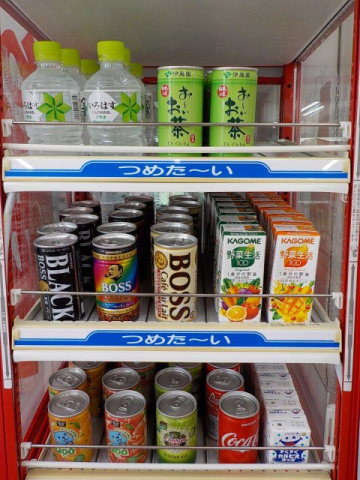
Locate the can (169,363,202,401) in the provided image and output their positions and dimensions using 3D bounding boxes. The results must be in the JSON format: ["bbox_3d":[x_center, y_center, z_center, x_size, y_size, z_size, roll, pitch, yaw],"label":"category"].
[{"bbox_3d":[0.009,0.223,0.650,0.053,0.089,0.053,0,18,0],"label":"can"}]

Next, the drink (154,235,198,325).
[{"bbox_3d":[-0.004,0.050,0.523,0.053,0.105,0.053,0,17,0],"label":"drink"}]

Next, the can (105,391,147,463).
[{"bbox_3d":[-0.071,0.255,0.554,0.053,0.089,0.053,0,18,0],"label":"can"}]

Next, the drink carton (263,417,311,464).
[{"bbox_3d":[0.137,0.270,0.547,0.050,0.080,0.038,0,18,-1],"label":"drink carton"}]

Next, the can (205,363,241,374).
[{"bbox_3d":[0.068,0.227,0.662,0.053,0.090,0.053,0,18,0],"label":"can"}]

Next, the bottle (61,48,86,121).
[{"bbox_3d":[-0.142,-0.178,0.545,0.066,0.131,0.066,0,18,-1],"label":"bottle"}]

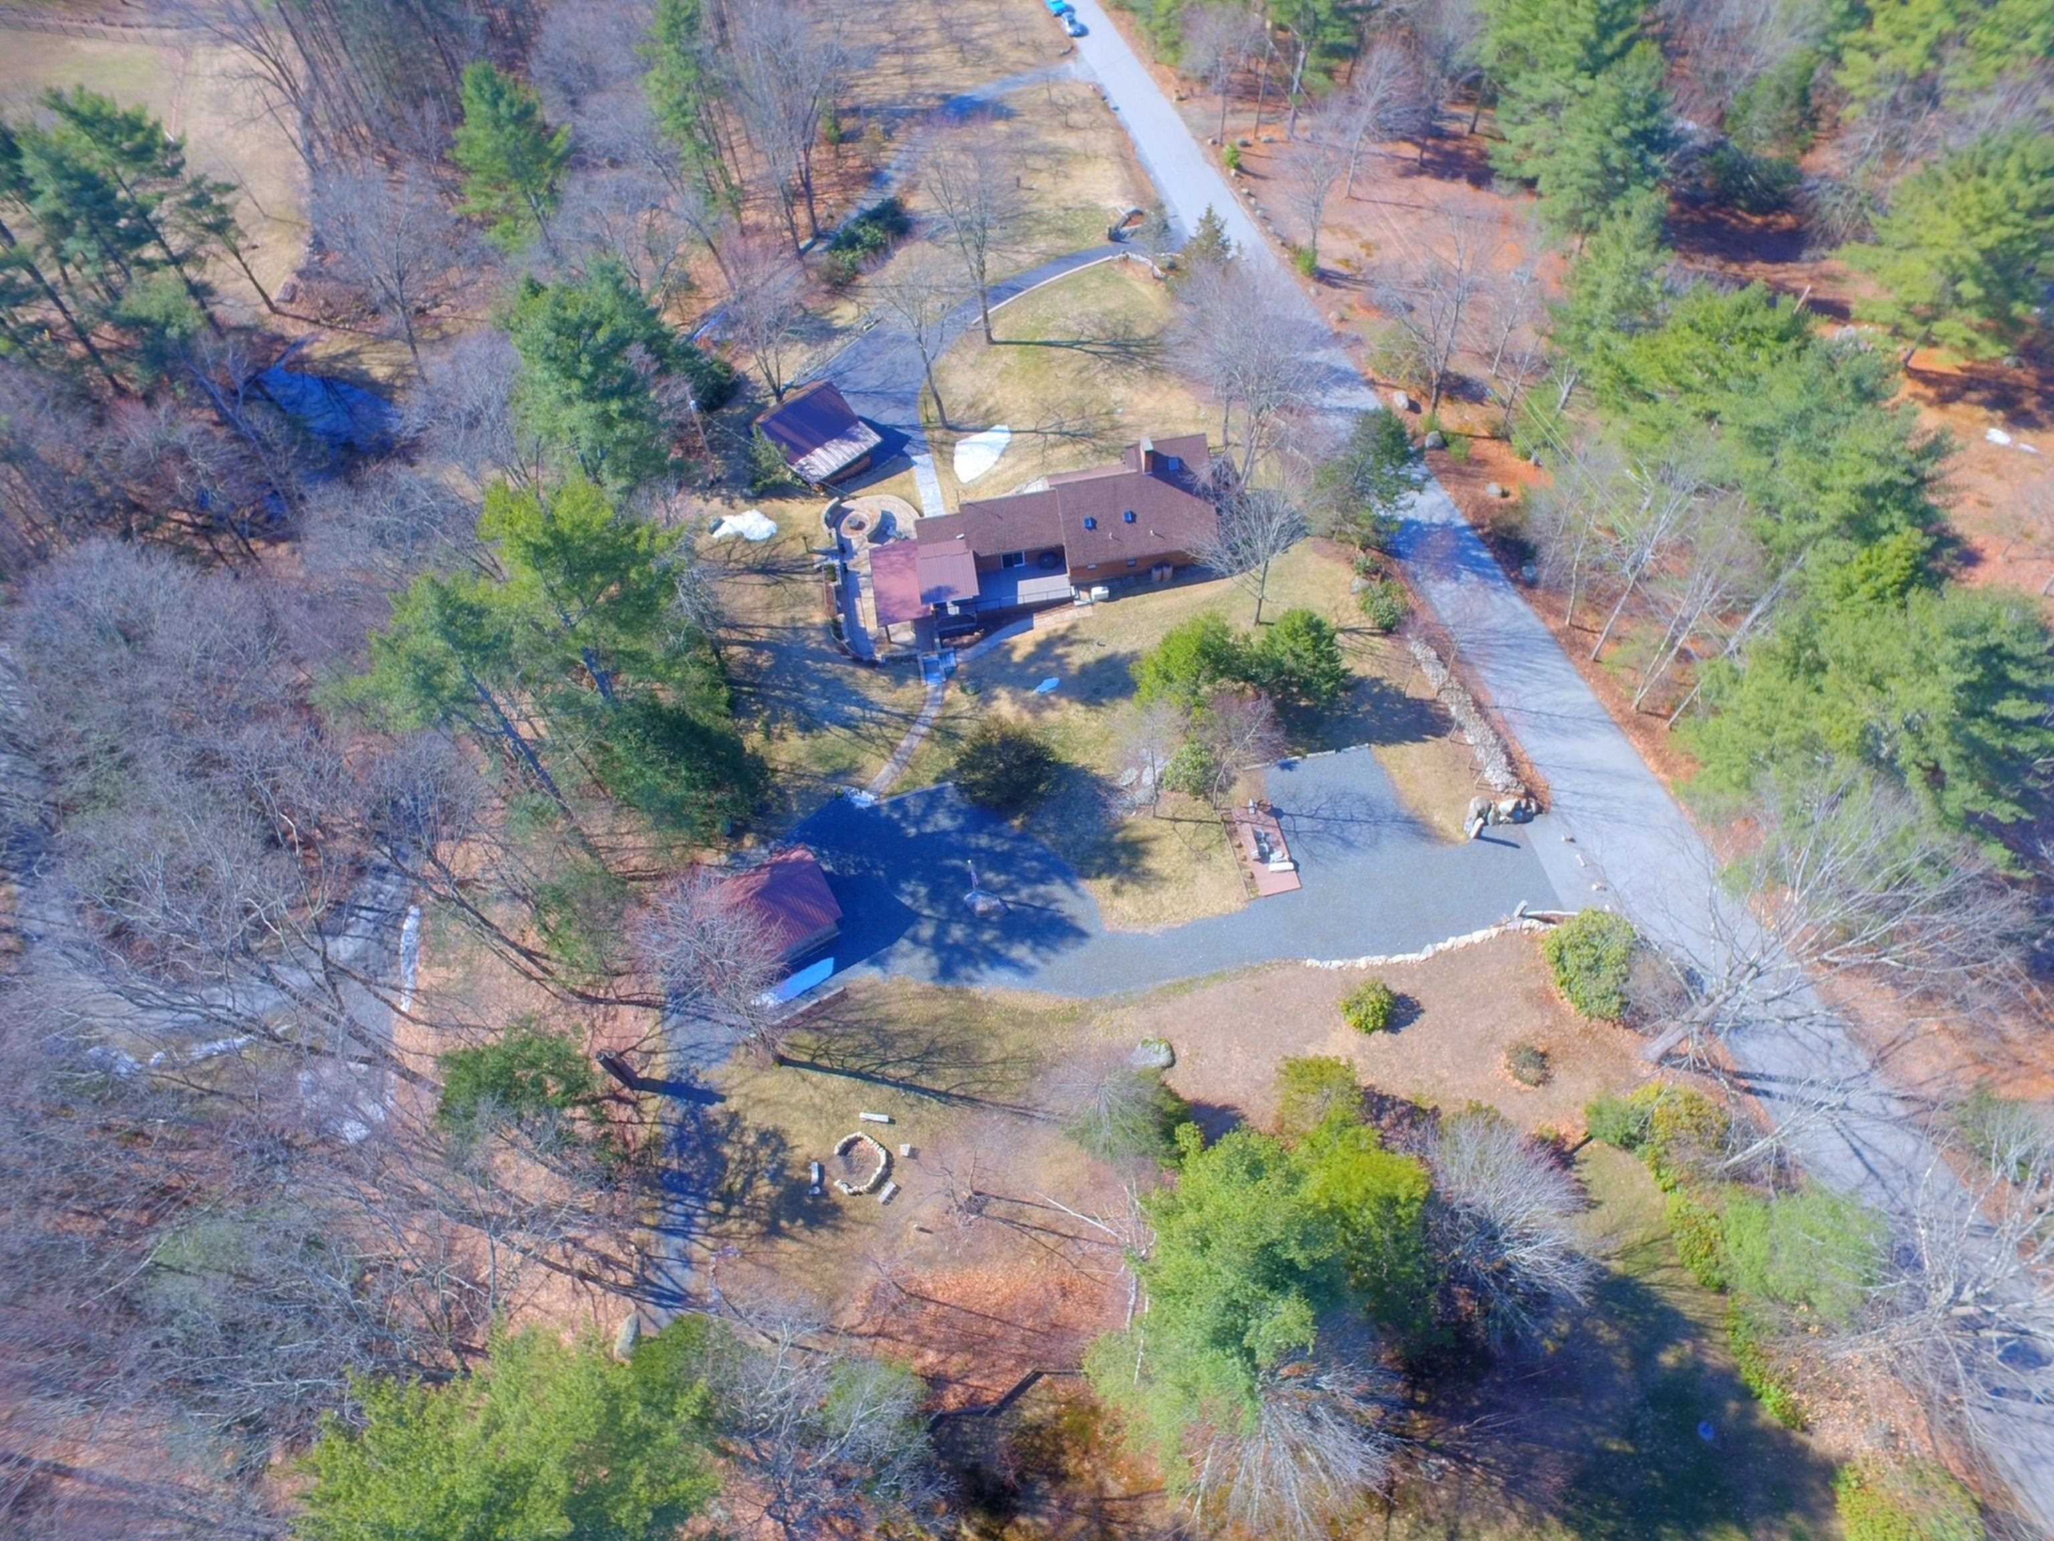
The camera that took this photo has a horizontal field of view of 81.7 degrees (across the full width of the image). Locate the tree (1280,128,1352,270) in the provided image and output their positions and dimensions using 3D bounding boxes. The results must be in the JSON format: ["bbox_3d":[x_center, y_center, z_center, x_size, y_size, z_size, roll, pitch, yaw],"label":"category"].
[{"bbox_3d":[26.800,-53.000,110.800,6.400,12.800,6.400,-5,53,0],"label":"tree"}]

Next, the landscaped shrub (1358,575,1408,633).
[{"bbox_3d":[24.000,-11.200,79.600,3.200,3.500,3.200,-5,53,0],"label":"landscaped shrub"}]

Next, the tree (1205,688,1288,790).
[{"bbox_3d":[13.337,-1.357,73.192,5.300,8.200,5.300,-8,56,0],"label":"tree"}]

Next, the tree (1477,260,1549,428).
[{"bbox_3d":[34.923,-29.682,84.557,4.200,12.800,4.200,-6,55,0],"label":"tree"}]

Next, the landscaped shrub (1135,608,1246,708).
[{"bbox_3d":[10.500,-7.100,75.800,6.900,5.100,6.900,-5,53,0],"label":"landscaped shrub"}]

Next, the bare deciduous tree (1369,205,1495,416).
[{"bbox_3d":[31.000,-34.500,91.400,8.700,16.300,8.700,-5,53,0],"label":"bare deciduous tree"}]

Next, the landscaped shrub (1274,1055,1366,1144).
[{"bbox_3d":[13.800,15.600,56.300,3.900,3.200,3.900,-5,53,0],"label":"landscaped shrub"}]

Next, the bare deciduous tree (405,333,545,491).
[{"bbox_3d":[-42.200,-27.200,92.600,10.000,13.700,10.000,-5,53,0],"label":"bare deciduous tree"}]

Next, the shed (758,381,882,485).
[{"bbox_3d":[-16.808,-26.612,94.786,6.900,4.800,8.730,-39,62,-19],"label":"shed"}]

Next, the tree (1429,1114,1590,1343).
[{"bbox_3d":[20.100,19.100,49.500,7.600,7.000,7.600,-5,53,0],"label":"tree"}]

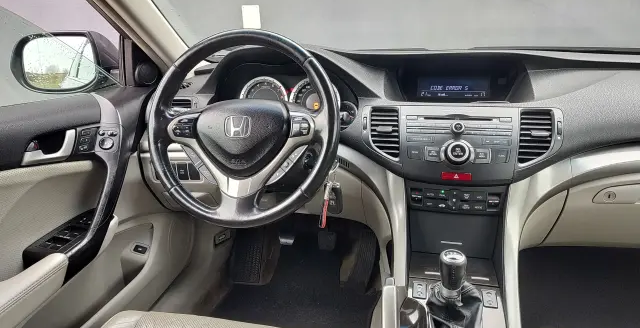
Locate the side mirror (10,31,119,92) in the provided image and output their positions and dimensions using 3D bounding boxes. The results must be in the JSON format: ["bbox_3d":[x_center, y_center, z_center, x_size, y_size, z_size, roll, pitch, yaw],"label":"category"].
[{"bbox_3d":[-0.623,-0.252,1.045,0.215,0.145,0.110,-2,19,0],"label":"side mirror"}]

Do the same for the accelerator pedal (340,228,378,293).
[{"bbox_3d":[0.130,0.312,1.360,0.068,0.185,0.040,7,-14,14],"label":"accelerator pedal"}]

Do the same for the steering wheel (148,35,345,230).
[{"bbox_3d":[-0.141,-0.065,0.823,0.373,0.373,0.095,4,-2,11],"label":"steering wheel"}]

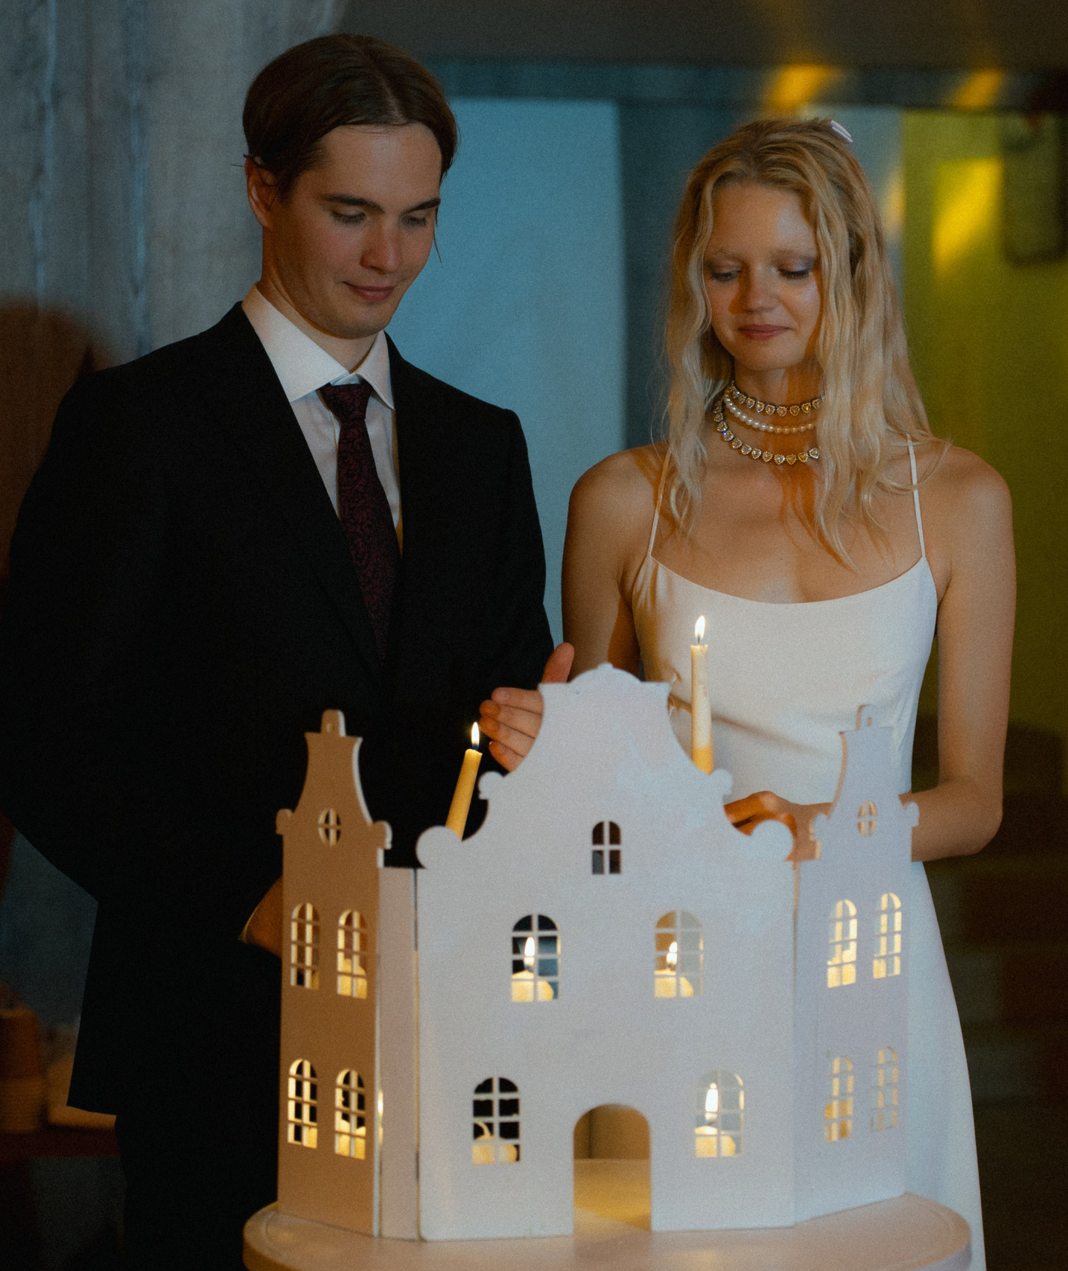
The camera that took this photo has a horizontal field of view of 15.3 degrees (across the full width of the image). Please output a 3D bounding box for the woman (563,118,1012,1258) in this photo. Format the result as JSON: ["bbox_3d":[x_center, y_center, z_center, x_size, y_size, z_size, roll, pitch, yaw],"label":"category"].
[{"bbox_3d":[0.215,0.419,3.541,0.450,1.760,0.420,0,3,8],"label":"woman"}]

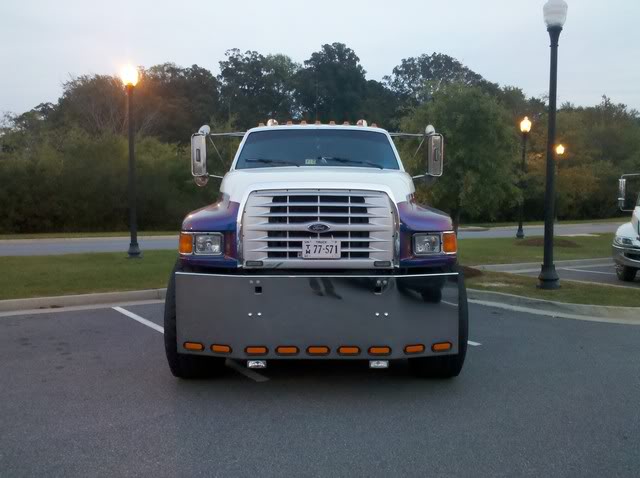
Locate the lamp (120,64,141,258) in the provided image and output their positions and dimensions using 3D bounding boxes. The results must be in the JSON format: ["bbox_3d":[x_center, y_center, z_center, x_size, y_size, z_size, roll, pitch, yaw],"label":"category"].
[{"bbox_3d":[-4.950,-2.029,14.600,0.430,5.102,0.430,0,4,0],"label":"lamp"}]

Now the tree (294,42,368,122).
[{"bbox_3d":[0.936,-8.719,45.536,7.000,14.576,7.000,0,4,0],"label":"tree"}]

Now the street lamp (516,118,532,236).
[{"bbox_3d":[8.579,-2.572,23.283,0.480,5.095,0.480,0,4,0],"label":"street lamp"}]

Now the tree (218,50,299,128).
[{"bbox_3d":[-4.901,-8.201,44.567,7.000,13.667,7.000,0,4,0],"label":"tree"}]

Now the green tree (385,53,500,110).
[{"bbox_3d":[10.848,-9.109,49.519,10.300,14.845,9.000,0,4,0],"label":"green tree"}]

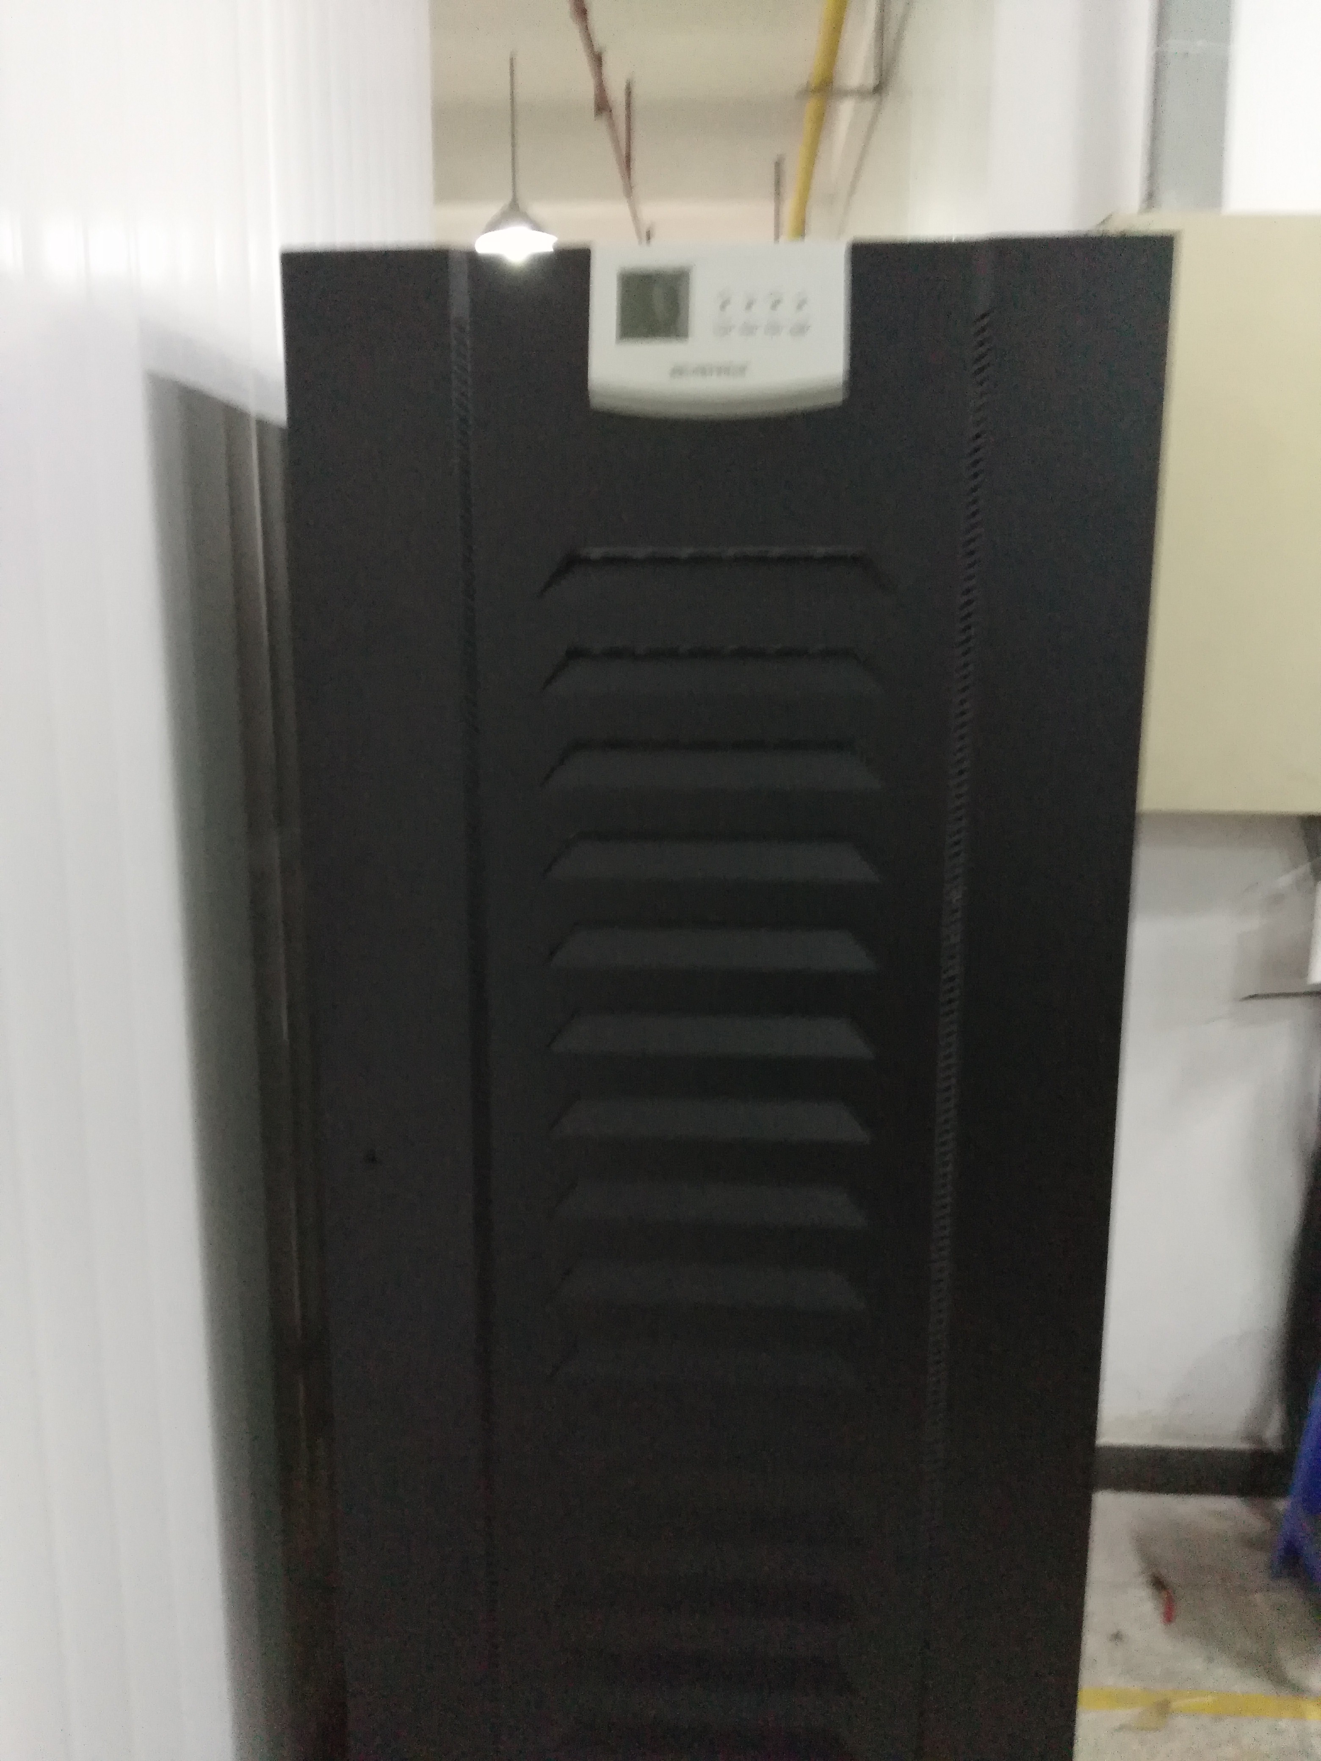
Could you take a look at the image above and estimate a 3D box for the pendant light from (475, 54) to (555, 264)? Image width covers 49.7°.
[{"bbox_3d":[-0.667,-3.298,6.509,0.369,0.877,0.369,0,10,0],"label":"pendant light"}]

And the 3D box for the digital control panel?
[{"bbox_3d":[0.040,-0.375,0.981,0.174,0.111,0.030,1,11,4],"label":"digital control panel"}]

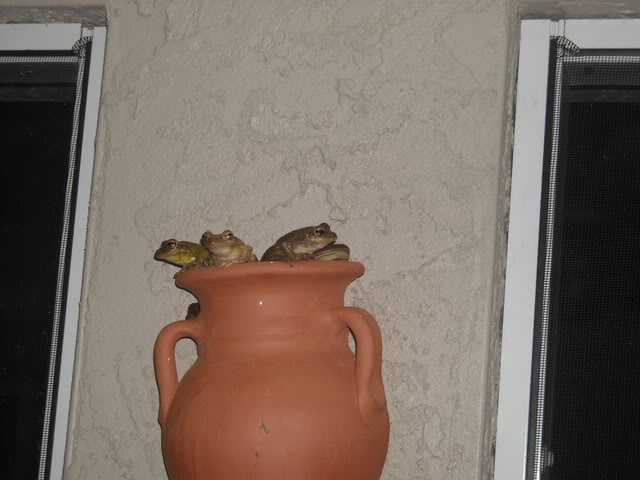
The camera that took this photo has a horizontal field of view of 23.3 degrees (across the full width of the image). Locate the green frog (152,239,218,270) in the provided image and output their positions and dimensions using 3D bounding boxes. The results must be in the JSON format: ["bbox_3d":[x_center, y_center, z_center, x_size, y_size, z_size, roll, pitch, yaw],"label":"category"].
[{"bbox_3d":[-0.067,0.008,0.805,0.037,0.017,0.018,6,-10,-7],"label":"green frog"}]

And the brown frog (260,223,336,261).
[{"bbox_3d":[-0.010,0.002,0.785,0.037,0.021,0.019,1,-11,19],"label":"brown frog"}]

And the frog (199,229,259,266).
[{"bbox_3d":[-0.045,0.005,0.790,0.019,0.019,0.028,-3,-13,36],"label":"frog"}]

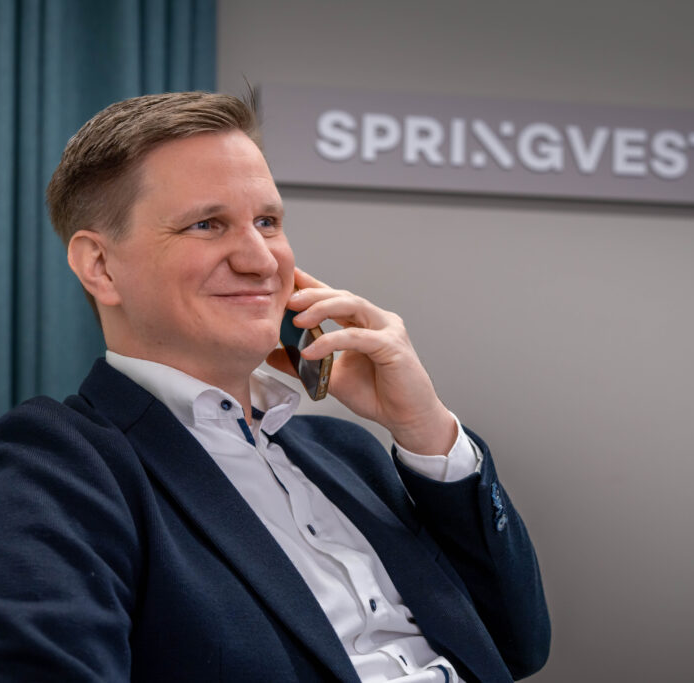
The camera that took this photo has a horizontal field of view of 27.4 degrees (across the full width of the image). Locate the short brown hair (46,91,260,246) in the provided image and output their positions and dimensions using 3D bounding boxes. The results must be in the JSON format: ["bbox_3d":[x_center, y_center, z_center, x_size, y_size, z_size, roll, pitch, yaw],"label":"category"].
[{"bbox_3d":[-0.174,-0.145,1.300,0.205,0.172,0.168,-8,-2,41],"label":"short brown hair"}]

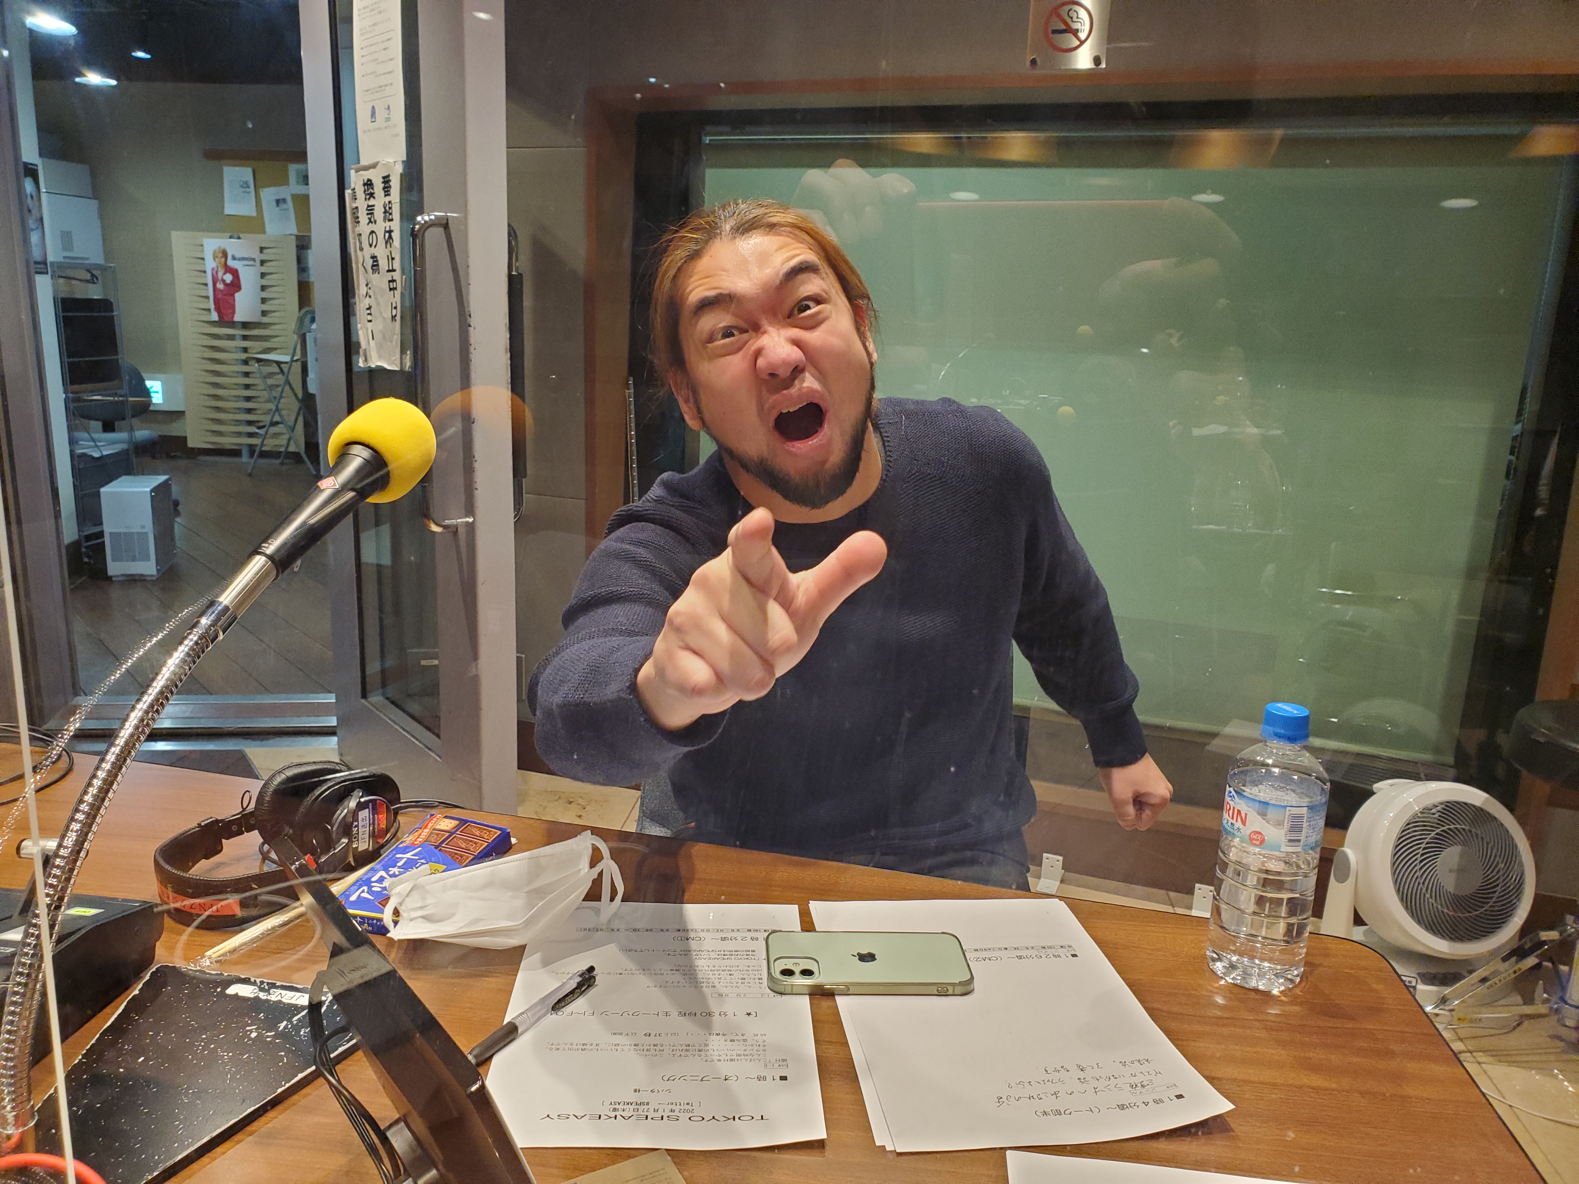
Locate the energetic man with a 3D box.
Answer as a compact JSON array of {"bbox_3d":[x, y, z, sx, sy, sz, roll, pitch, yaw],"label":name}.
[{"bbox_3d":[0.101,0.316,1.097,0.685,1.296,0.830,1,14,-4],"label":"energetic man"}]

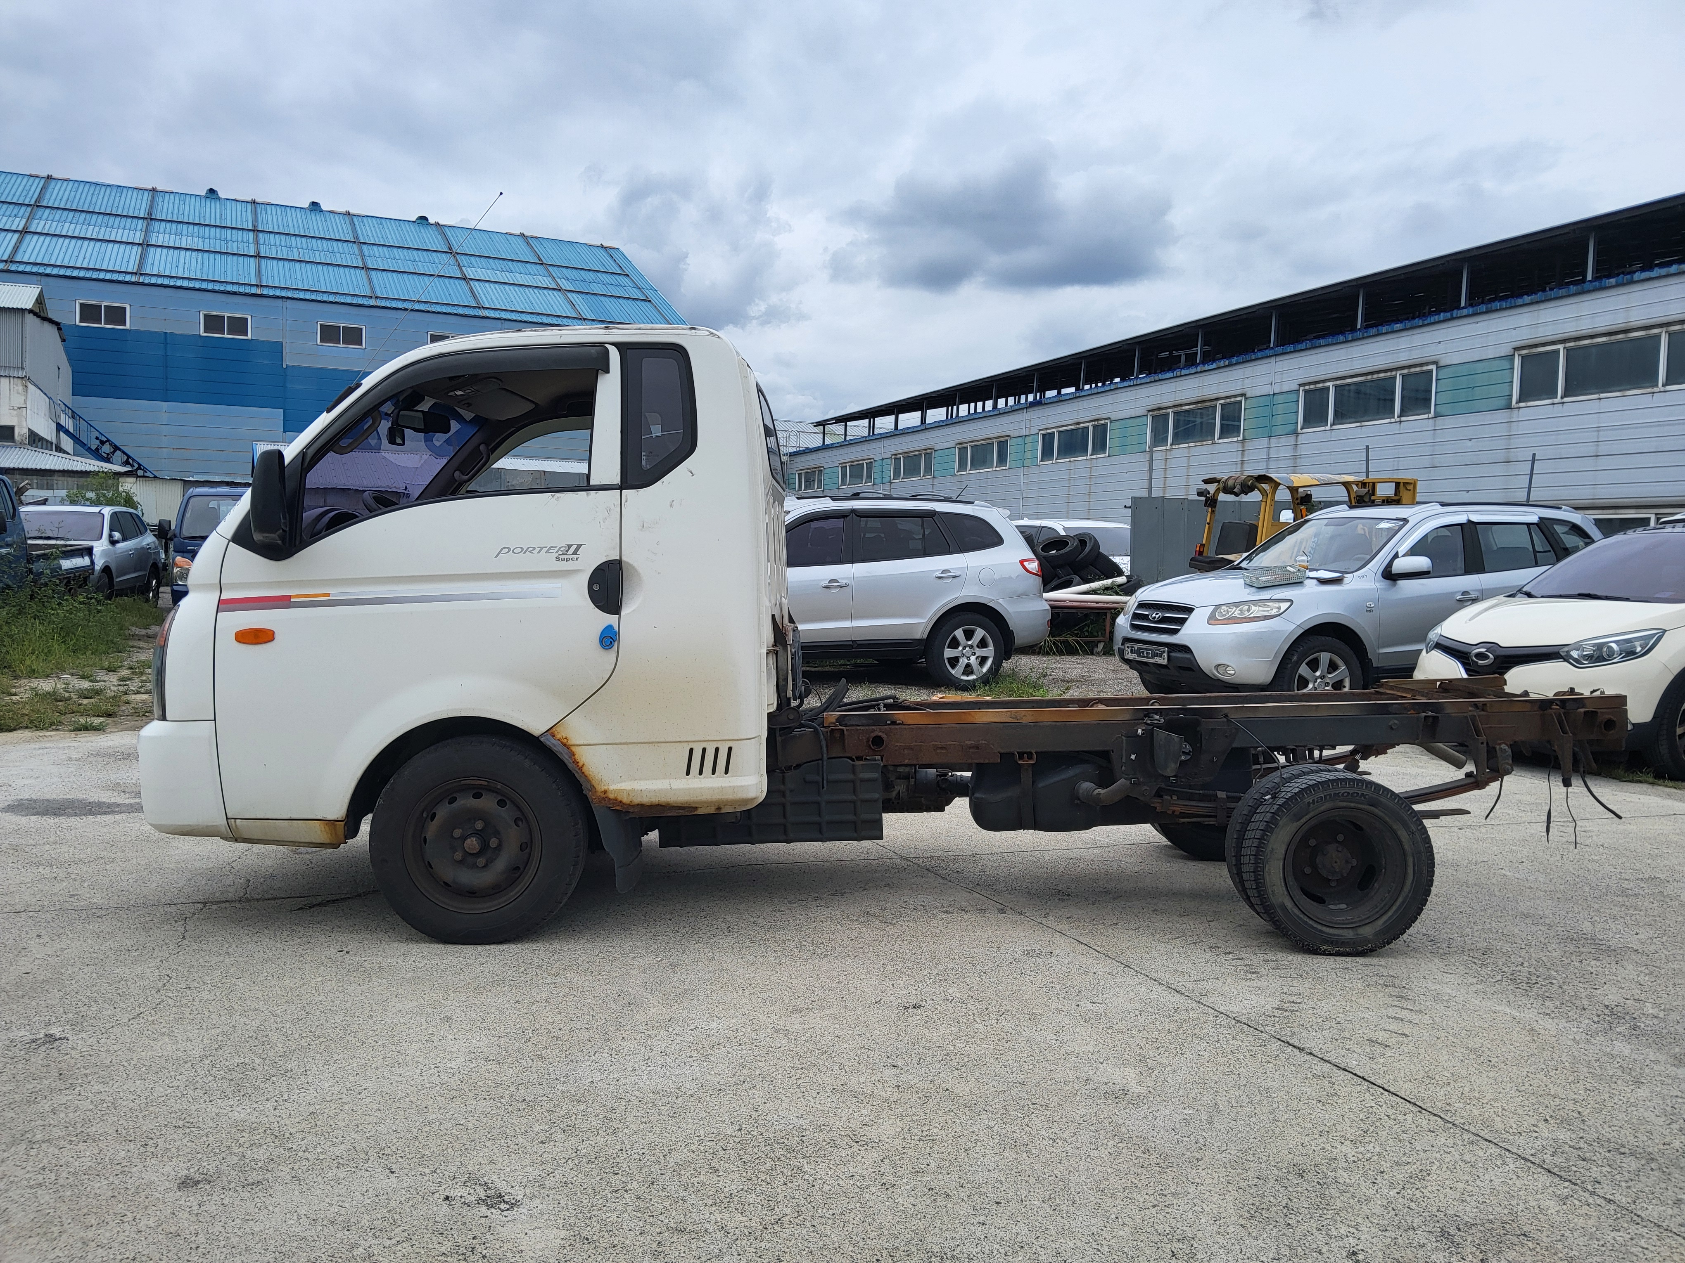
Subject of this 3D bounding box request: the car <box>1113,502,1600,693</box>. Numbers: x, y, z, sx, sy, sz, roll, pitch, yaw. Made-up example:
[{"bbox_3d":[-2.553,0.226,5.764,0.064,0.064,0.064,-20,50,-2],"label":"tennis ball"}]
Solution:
[{"bbox_3d":[4.540,-0.210,10.880,4.675,1.760,1.890,-1,3,-23],"label":"car"}]

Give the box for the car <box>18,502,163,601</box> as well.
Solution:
[{"bbox_3d":[-12.800,-1.240,20.950,1.890,1.760,4.650,1,3,-13],"label":"car"}]

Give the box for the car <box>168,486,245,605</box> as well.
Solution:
[{"bbox_3d":[-9.130,-1.150,19.700,1.740,1.960,4.950,0,3,-21],"label":"car"}]

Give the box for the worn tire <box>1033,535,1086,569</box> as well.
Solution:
[{"bbox_3d":[3.050,-1.125,17.850,0.650,0.220,0.650,-13,23,5],"label":"worn tire"}]

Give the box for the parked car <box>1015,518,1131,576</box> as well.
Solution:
[{"bbox_3d":[3.580,-0.790,20.400,1.870,1.830,4.800,0,3,-22],"label":"parked car"}]

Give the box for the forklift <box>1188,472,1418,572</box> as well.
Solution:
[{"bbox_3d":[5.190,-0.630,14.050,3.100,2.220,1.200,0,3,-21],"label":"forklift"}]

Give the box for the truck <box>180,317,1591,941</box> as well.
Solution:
[{"bbox_3d":[0.170,-0.045,4.720,5.000,1.980,1.760,1,3,1],"label":"truck"}]

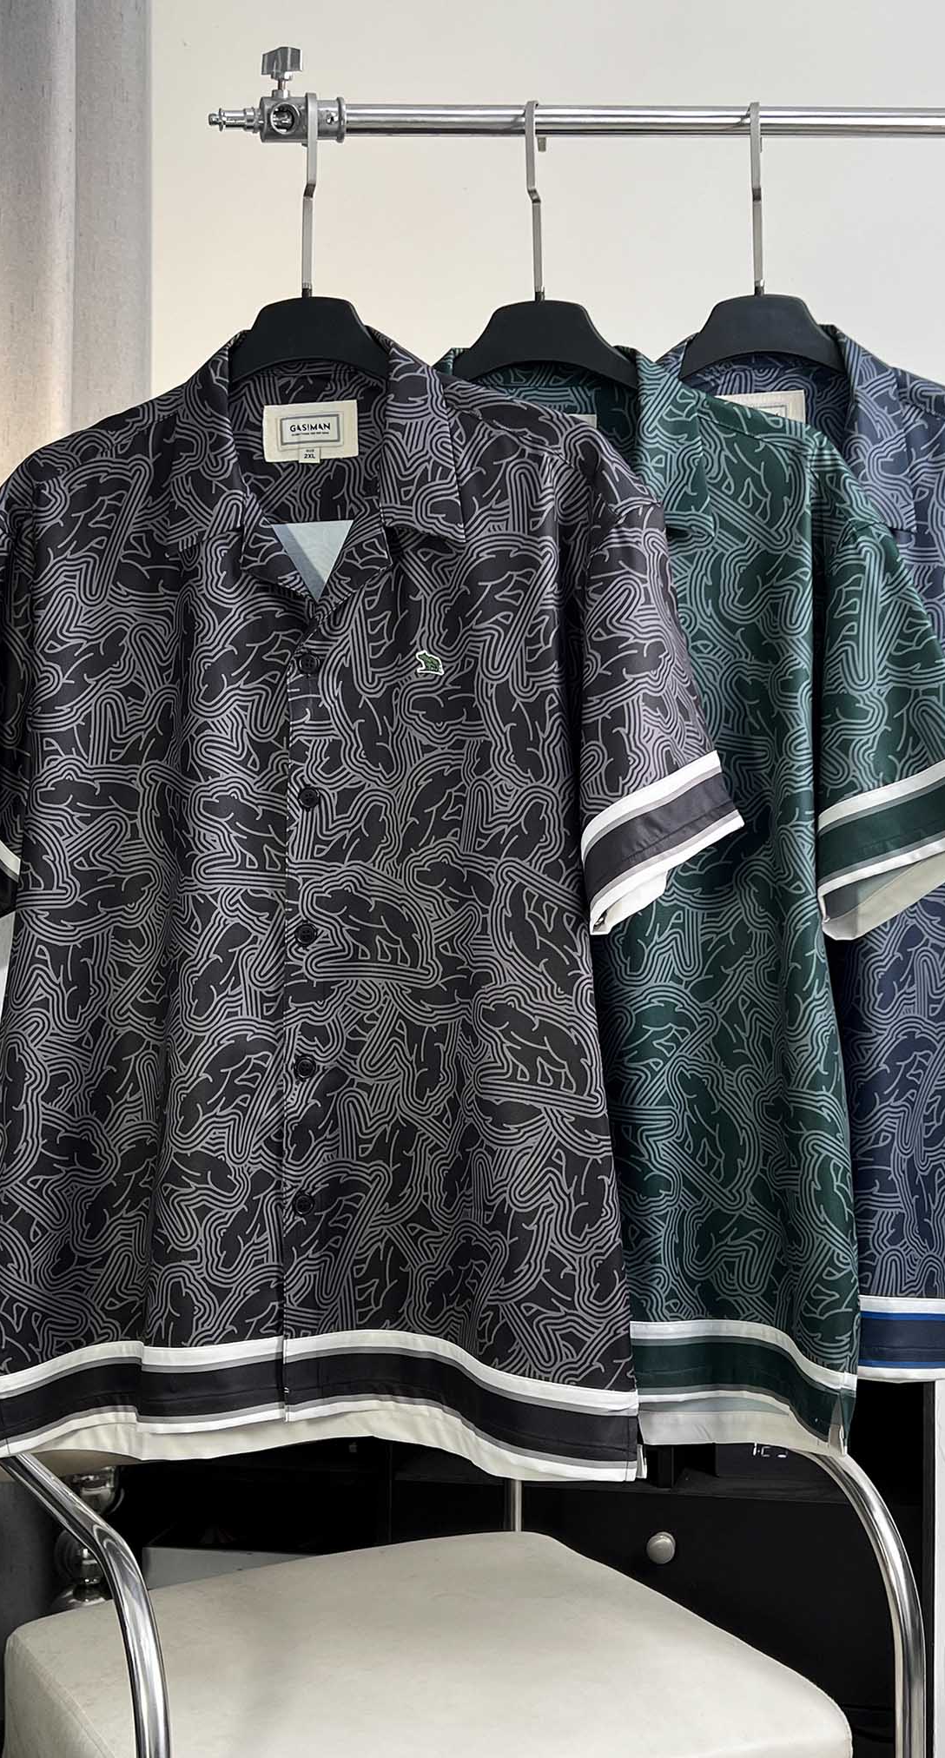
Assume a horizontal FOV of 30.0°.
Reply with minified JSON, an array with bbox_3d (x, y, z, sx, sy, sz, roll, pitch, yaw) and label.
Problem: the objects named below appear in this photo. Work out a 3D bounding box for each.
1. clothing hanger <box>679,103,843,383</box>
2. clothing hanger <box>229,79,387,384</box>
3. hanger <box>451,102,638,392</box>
[{"bbox_3d":[0.220,-0.462,1.355,0.420,0.270,0.060,0,-1,11],"label":"clothing hanger"},{"bbox_3d":[-0.120,-0.436,1.280,0.420,0.270,0.060,0,-1,11],"label":"clothing hanger"},{"bbox_3d":[0.050,-0.448,1.320,0.420,0.270,0.060,0,-1,11],"label":"hanger"}]

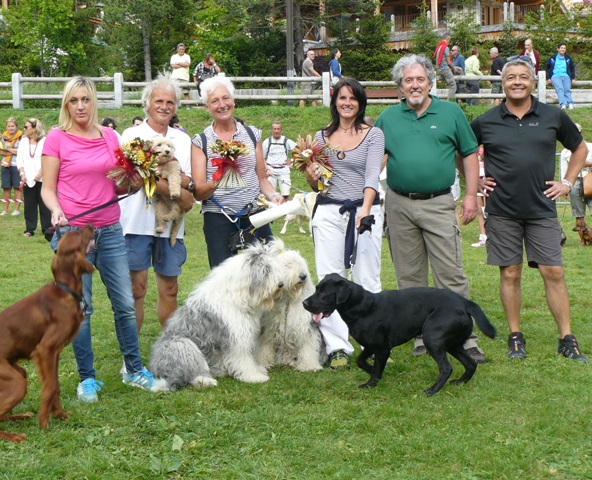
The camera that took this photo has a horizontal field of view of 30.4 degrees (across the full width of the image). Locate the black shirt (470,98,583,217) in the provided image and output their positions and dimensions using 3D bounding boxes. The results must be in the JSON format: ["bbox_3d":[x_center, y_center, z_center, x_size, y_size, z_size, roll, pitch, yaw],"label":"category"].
[{"bbox_3d":[1.369,-0.490,6.480,0.650,0.730,0.320,1,5,12],"label":"black shirt"}]

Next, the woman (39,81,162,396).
[{"bbox_3d":[-1.002,-0.028,5.643,0.600,1.630,0.460,-1,6,-8],"label":"woman"}]

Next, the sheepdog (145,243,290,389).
[{"bbox_3d":[-0.437,0.403,6.070,0.760,0.790,0.460,0,5,-3],"label":"sheepdog"}]

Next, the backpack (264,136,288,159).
[{"bbox_3d":[-0.311,-1.460,17.400,0.360,0.440,0.320,0,5,0],"label":"backpack"}]

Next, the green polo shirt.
[{"bbox_3d":[0.783,-0.570,6.545,0.620,0.600,0.350,0,5,3],"label":"green polo shirt"}]

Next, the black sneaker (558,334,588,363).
[{"bbox_3d":[1.641,0.645,6.450,0.115,0.125,0.290,-1,5,-16],"label":"black sneaker"}]

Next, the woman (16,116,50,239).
[{"bbox_3d":[-3.637,-0.850,15.200,0.500,1.660,0.340,0,5,6],"label":"woman"}]

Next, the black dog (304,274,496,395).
[{"bbox_3d":[0.545,0.479,5.752,1.000,0.600,0.310,1,6,10],"label":"black dog"}]

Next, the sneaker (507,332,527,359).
[{"bbox_3d":[1.353,0.637,6.686,0.110,0.110,0.290,1,6,10],"label":"sneaker"}]

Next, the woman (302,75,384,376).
[{"bbox_3d":[0.282,-0.111,6.348,0.480,1.660,0.470,1,5,6],"label":"woman"}]

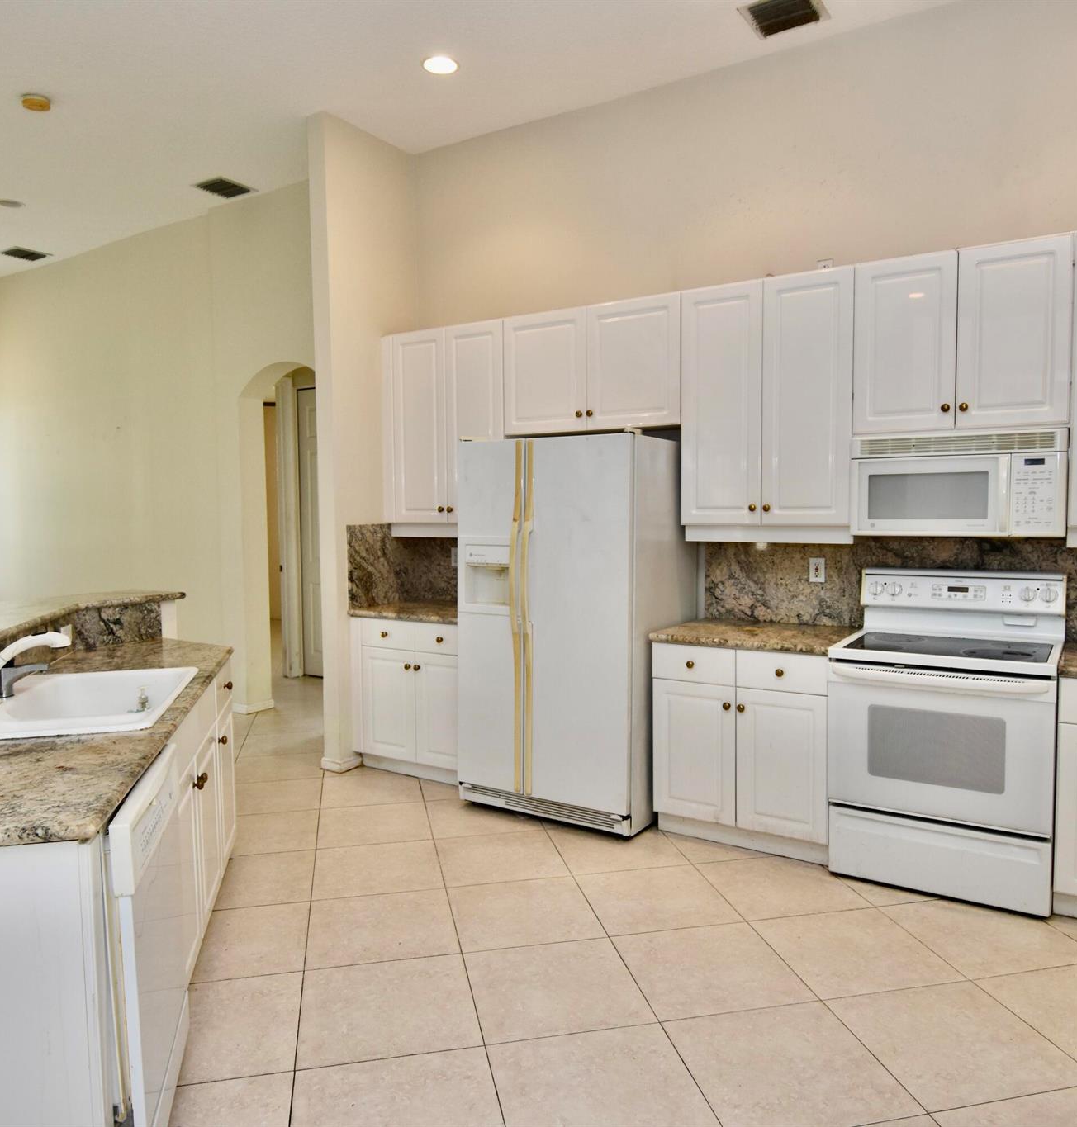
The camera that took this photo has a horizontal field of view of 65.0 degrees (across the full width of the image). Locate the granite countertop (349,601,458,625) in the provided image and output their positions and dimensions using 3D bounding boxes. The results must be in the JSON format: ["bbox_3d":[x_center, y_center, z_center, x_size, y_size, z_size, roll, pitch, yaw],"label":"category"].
[{"bbox_3d":[-0.530,0.268,4.714,0.870,0.037,0.647,2,4,32],"label":"granite countertop"}]

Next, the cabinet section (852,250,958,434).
[{"bbox_3d":[1.553,-0.882,3.534,0.381,0.686,0.330,2,4,32],"label":"cabinet section"}]

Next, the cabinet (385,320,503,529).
[{"bbox_3d":[-0.448,-0.738,4.794,0.846,1.109,0.326,2,4,32],"label":"cabinet"}]

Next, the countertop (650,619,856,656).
[{"bbox_3d":[0.979,0.320,3.779,0.771,0.037,0.647,2,4,32],"label":"countertop"}]

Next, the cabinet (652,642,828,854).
[{"bbox_3d":[0.991,0.772,3.812,0.750,0.871,0.623,2,4,32],"label":"cabinet"}]

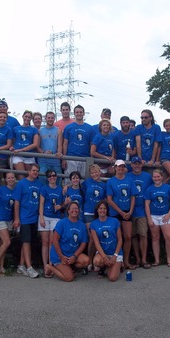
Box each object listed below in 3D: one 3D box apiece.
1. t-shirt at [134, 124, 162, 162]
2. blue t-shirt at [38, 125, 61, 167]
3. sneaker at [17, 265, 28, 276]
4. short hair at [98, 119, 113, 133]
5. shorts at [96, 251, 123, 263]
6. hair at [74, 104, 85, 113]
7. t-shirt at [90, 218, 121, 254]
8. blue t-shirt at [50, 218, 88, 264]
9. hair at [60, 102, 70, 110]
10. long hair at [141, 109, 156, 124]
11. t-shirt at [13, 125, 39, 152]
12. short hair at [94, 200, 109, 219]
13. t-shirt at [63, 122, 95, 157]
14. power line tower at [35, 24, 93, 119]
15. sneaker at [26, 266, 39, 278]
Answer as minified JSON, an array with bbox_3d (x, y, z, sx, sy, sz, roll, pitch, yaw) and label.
[{"bbox_3d":[1.112,-0.447,8.200,0.490,0.670,0.300,1,0,9],"label":"t-shirt"},{"bbox_3d":[-0.614,-0.389,8.100,0.400,0.680,0.260,1,-1,-4],"label":"blue t-shirt"},{"bbox_3d":[-0.973,1.598,7.350,0.110,0.125,0.290,1,0,-30],"label":"sneaker"},{"bbox_3d":[0.361,-0.761,8.250,0.230,0.250,0.230,1,-1,-2],"label":"short hair"},{"bbox_3d":[0.345,1.240,6.600,0.370,0.230,0.340,1,-1,-2],"label":"shorts"},{"bbox_3d":[-0.099,-1.075,8.400,0.170,0.150,0.200,1,-1,-1],"label":"hair"},{"bbox_3d":[0.311,0.954,6.620,0.460,0.540,0.280,1,-1,-2],"label":"t-shirt"},{"bbox_3d":[-0.222,1.061,6.850,0.510,0.640,0.360,1,0,-21],"label":"blue t-shirt"},{"bbox_3d":[-0.351,-1.130,8.550,0.175,0.160,0.195,1,0,-2],"label":"hair"},{"bbox_3d":[1.128,-0.907,8.250,0.210,0.270,0.230,0,-1,37],"label":"long hair"},{"bbox_3d":[-1.040,-0.485,8.250,0.440,0.550,0.270,1,-1,-6],"label":"t-shirt"},{"bbox_3d":[0.238,0.577,6.620,0.200,0.250,0.210,1,-1,0],"label":"short hair"},{"bbox_3d":[-0.112,-0.510,8.100,0.530,0.640,0.280,1,-1,-1],"label":"t-shirt"},{"bbox_3d":[-6.568,-23.868,150.000,18.000,46.000,8.000,0,-1,40],"label":"power line tower"},{"bbox_3d":[-0.792,1.569,7.100,0.110,0.120,0.290,1,-1,-27],"label":"sneaker"}]

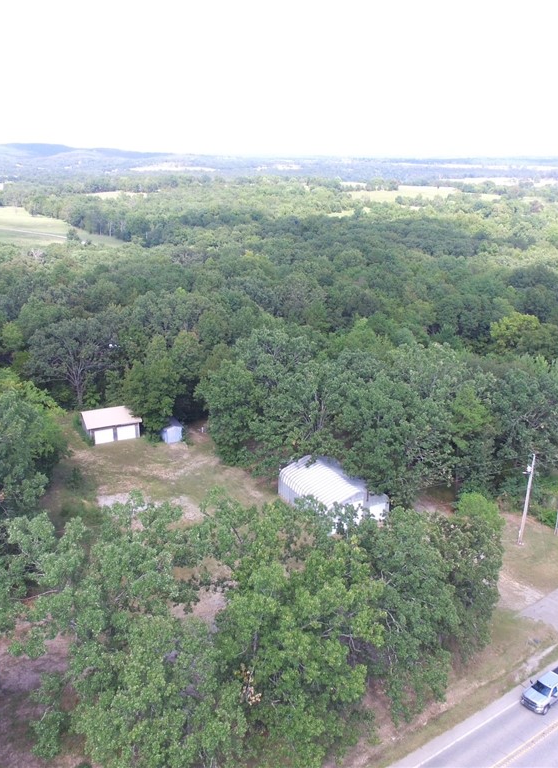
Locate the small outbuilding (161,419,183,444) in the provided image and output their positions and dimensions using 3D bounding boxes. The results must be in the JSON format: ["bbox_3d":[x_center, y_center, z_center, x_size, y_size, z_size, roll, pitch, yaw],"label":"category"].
[{"bbox_3d":[-17.946,7.730,99.911,2.750,3.050,3.600,-7,22,-20],"label":"small outbuilding"}]

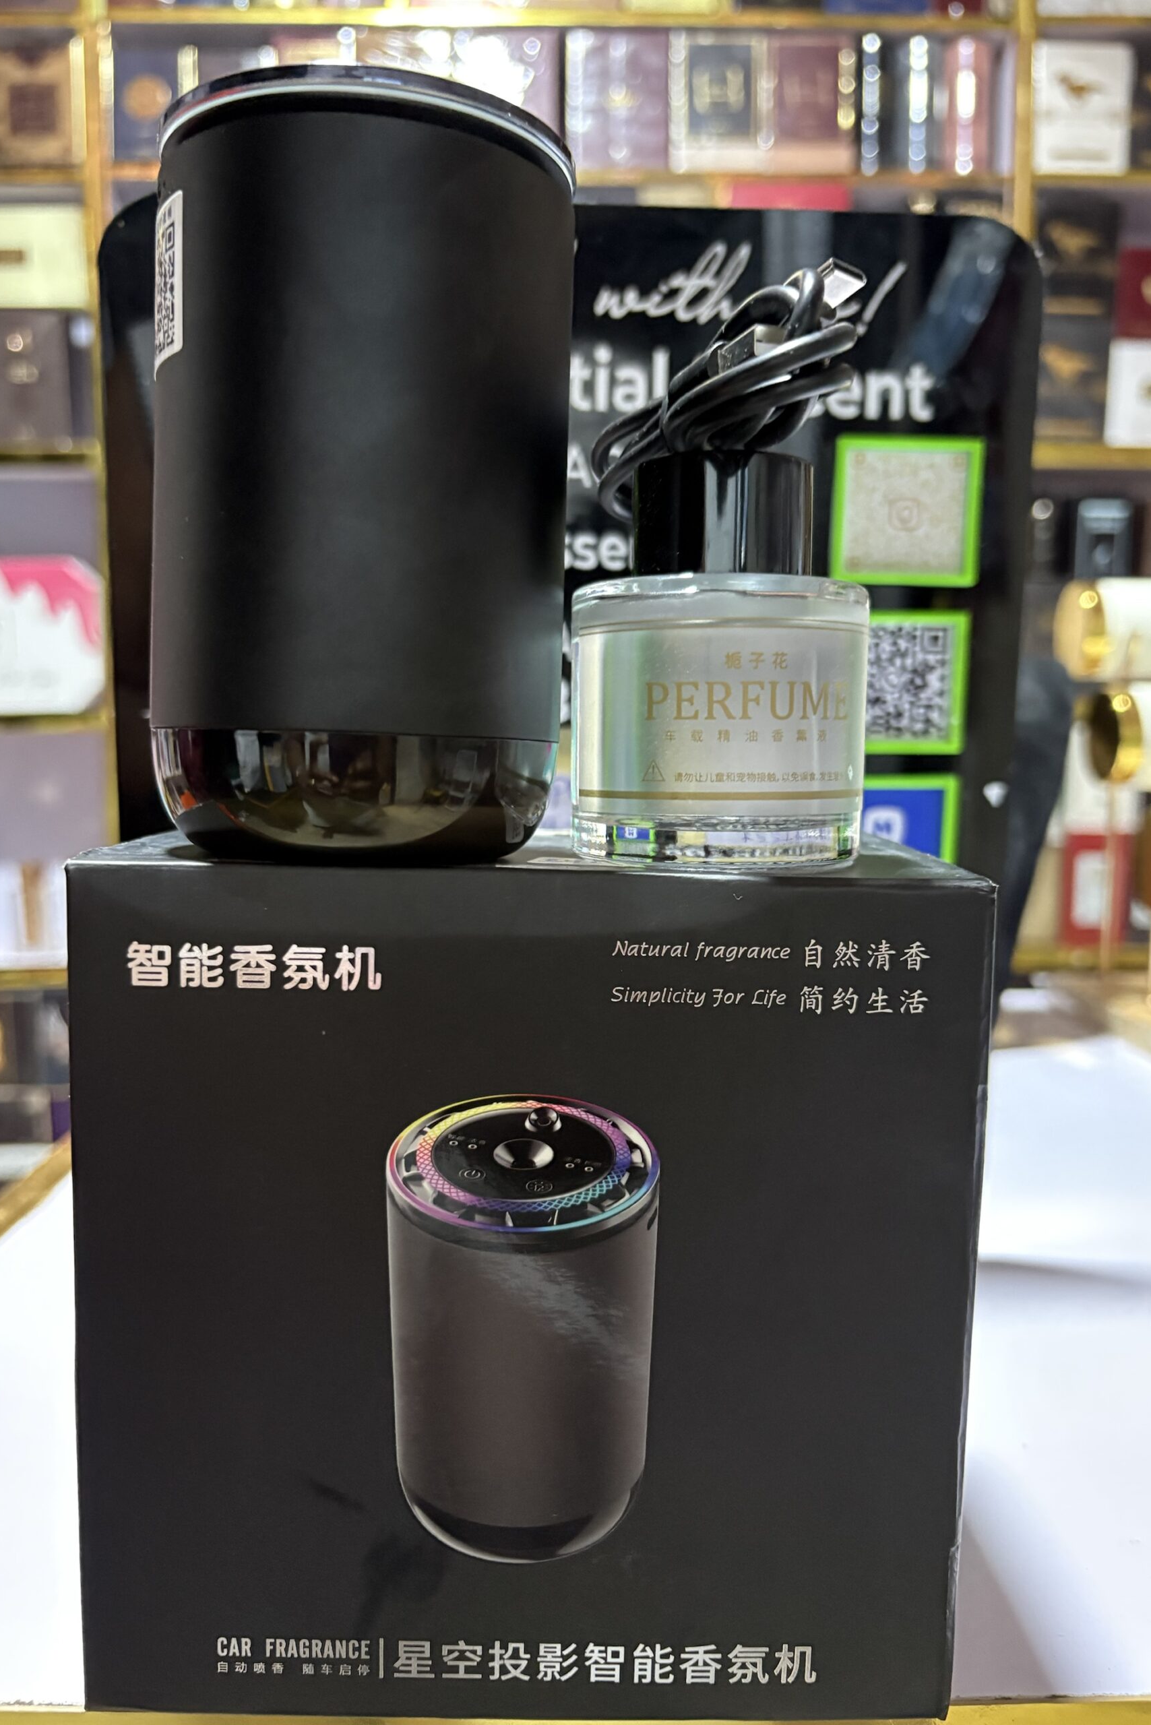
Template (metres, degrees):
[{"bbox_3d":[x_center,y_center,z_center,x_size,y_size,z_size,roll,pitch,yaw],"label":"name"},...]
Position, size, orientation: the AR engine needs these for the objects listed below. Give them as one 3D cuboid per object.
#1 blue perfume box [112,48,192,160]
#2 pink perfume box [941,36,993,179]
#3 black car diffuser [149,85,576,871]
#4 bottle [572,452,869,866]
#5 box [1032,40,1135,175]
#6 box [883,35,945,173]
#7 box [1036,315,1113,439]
[{"bbox_3d":[-0.440,-0.786,1.365,0.085,0.118,0.050,0,6,-1],"label":"blue perfume box"},{"bbox_3d":[0.387,-0.748,1.312,0.051,0.129,0.070,0,4,-1],"label":"pink perfume box"},{"bbox_3d":[-0.033,-0.054,0.202,0.063,0.104,0.063,1,7,-1],"label":"black car diffuser"},{"bbox_3d":[0.023,-0.031,0.207,0.046,0.061,0.046,0,7,-9],"label":"bottle"},{"bbox_3d":[0.501,-0.747,1.305,0.097,0.125,0.050,0,4,-1],"label":"box"},{"bbox_3d":[0.332,-0.748,1.311,0.058,0.128,0.070,0,4,-1],"label":"box"},{"bbox_3d":[0.500,-0.491,1.325,0.076,0.124,0.050,0,4,-1],"label":"box"}]

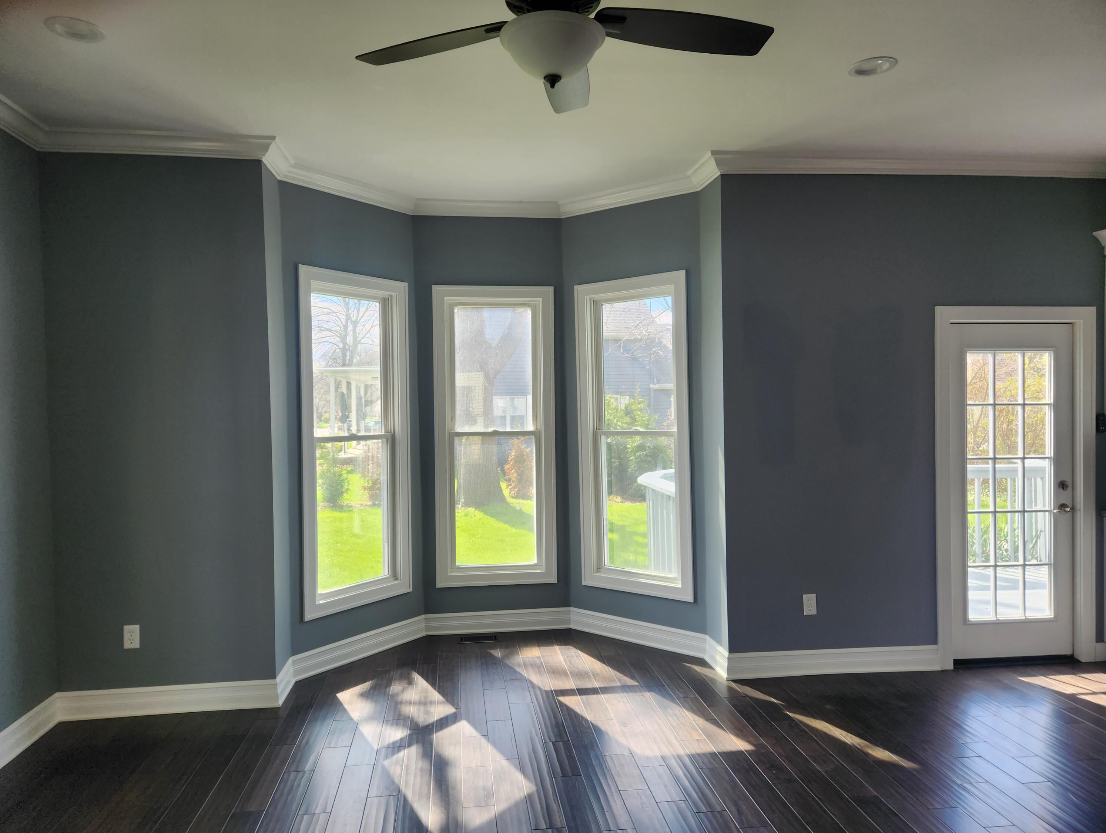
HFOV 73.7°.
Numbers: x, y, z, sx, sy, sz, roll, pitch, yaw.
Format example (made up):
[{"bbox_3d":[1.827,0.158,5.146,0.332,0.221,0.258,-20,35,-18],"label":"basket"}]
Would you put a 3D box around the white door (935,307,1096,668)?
[{"bbox_3d":[2.780,0.423,4.452,0.994,2.154,0.110,-1,1,-4],"label":"white door"}]

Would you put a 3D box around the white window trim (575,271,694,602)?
[{"bbox_3d":[0.545,0.129,4.996,0.872,2.126,0.100,0,1,38],"label":"white window trim"}]

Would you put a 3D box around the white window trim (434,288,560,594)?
[{"bbox_3d":[-0.403,0.138,5.195,0.849,2.098,0.070,-1,1,-7],"label":"white window trim"}]

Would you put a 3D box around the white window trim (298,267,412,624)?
[{"bbox_3d":[-1.238,0.159,4.694,0.070,2.098,0.849,0,1,37],"label":"white window trim"}]

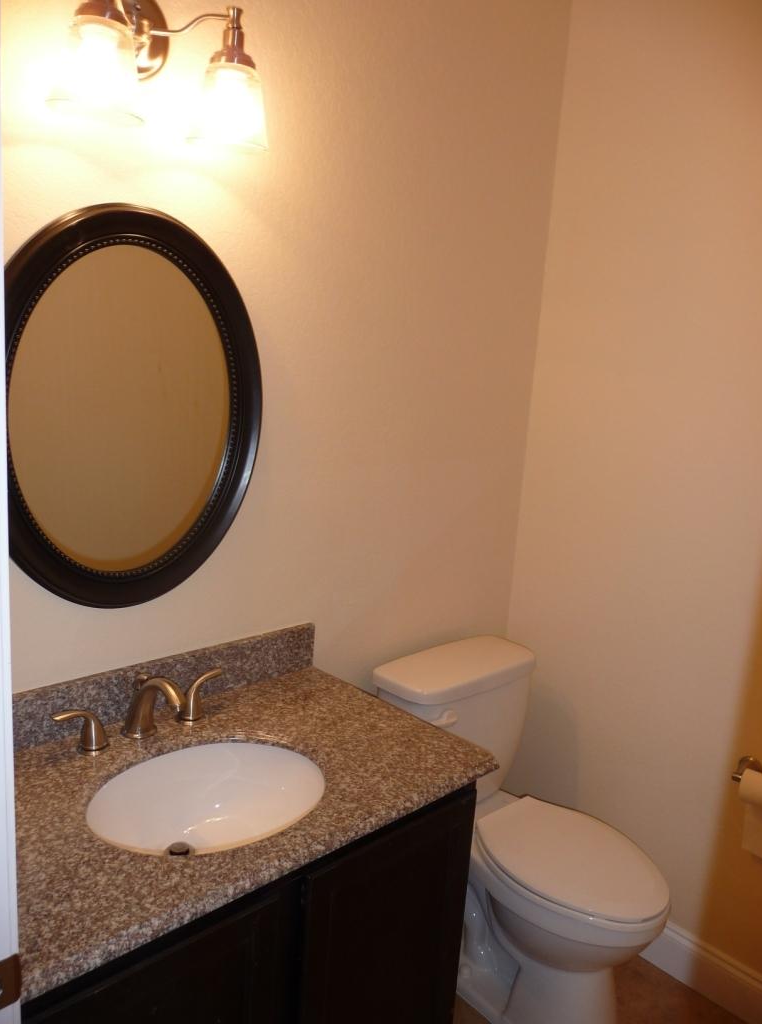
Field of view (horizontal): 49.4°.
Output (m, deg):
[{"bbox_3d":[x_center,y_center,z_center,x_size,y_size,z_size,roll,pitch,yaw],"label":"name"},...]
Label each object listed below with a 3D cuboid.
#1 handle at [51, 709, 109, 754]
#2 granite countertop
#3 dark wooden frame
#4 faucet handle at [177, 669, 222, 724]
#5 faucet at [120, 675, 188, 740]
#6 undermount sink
[{"bbox_3d":[-0.542,0.392,1.493,0.107,0.089,0.055,-7,16,-44],"label":"handle"},{"bbox_3d":[-0.312,0.474,1.463,0.946,0.027,0.569,-7,16,-44],"label":"granite countertop"},{"bbox_3d":[-0.460,-0.179,1.522,0.584,0.733,0.030,-7,16,-44],"label":"dark wooden frame"},{"bbox_3d":[-0.357,0.365,1.646,0.099,0.092,0.052,-7,16,-43],"label":"faucet handle"},{"bbox_3d":[-0.414,0.369,1.540,0.062,0.132,0.180,-7,16,-44],"label":"faucet"},{"bbox_3d":[-0.298,0.574,1.452,0.450,0.177,0.385,-7,16,-44],"label":"undermount sink"}]

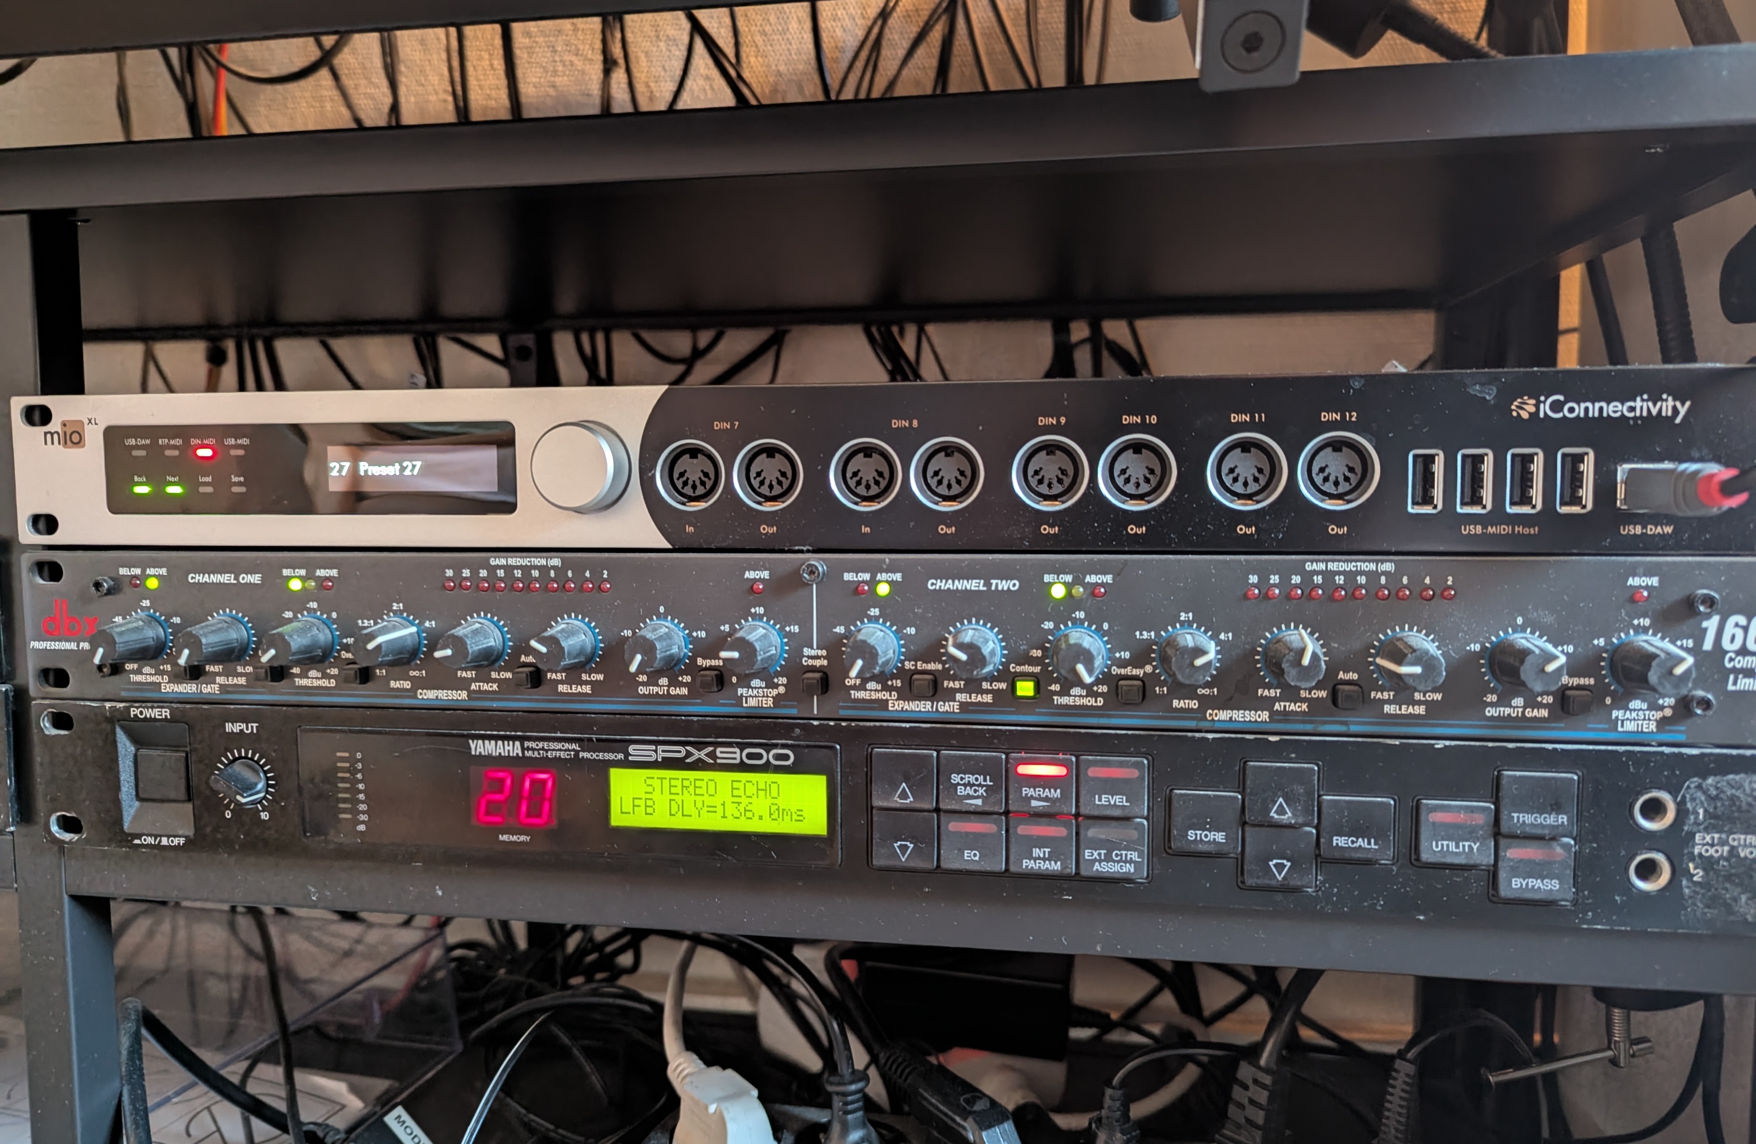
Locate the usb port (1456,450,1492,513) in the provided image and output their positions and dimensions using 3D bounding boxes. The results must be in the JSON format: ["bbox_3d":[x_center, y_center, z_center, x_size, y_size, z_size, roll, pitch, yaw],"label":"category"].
[{"bbox_3d":[0.144,-0.022,0.296,0.008,0.015,0.009,0,5,10],"label":"usb port"}]

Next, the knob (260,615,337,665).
[{"bbox_3d":[-0.163,0.021,0.341,0.014,0.014,0.015,0,5,10],"label":"knob"}]

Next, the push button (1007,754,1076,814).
[{"bbox_3d":[0.042,0.054,0.313,0.017,0.015,0.003,0,5,10],"label":"push button"}]

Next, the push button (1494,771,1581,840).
[{"bbox_3d":[0.158,0.056,0.293,0.017,0.015,0.003,0,5,10],"label":"push button"}]

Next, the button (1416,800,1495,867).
[{"bbox_3d":[0.141,0.063,0.297,0.017,0.015,0.003,0,5,10],"label":"button"}]

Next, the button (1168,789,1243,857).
[{"bbox_3d":[0.083,0.063,0.311,0.017,0.016,0.005,0,5,10],"label":"button"}]

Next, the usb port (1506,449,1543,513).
[{"bbox_3d":[0.152,-0.022,0.290,0.008,0.015,0.010,0,5,10],"label":"usb port"}]

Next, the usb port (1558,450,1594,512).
[{"bbox_3d":[0.166,-0.022,0.293,0.008,0.015,0.008,0,5,10],"label":"usb port"}]

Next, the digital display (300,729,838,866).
[{"bbox_3d":[-0.087,0.061,0.335,0.156,0.033,0.004,0,5,10],"label":"digital display"}]

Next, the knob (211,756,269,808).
[{"bbox_3d":[-0.186,0.062,0.351,0.015,0.015,0.009,0,5,10],"label":"knob"}]

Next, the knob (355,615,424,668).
[{"bbox_3d":[-0.136,0.020,0.335,0.014,0.014,0.015,0,5,10],"label":"knob"}]

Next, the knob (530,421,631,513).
[{"bbox_3d":[-0.079,-0.028,0.325,0.025,0.025,0.010,0,5,10],"label":"knob"}]

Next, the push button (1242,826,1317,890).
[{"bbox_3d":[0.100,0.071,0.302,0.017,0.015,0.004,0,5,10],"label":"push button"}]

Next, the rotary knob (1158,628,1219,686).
[{"bbox_3d":[0.075,0.021,0.294,0.013,0.013,0.016,0,5,10],"label":"rotary knob"}]

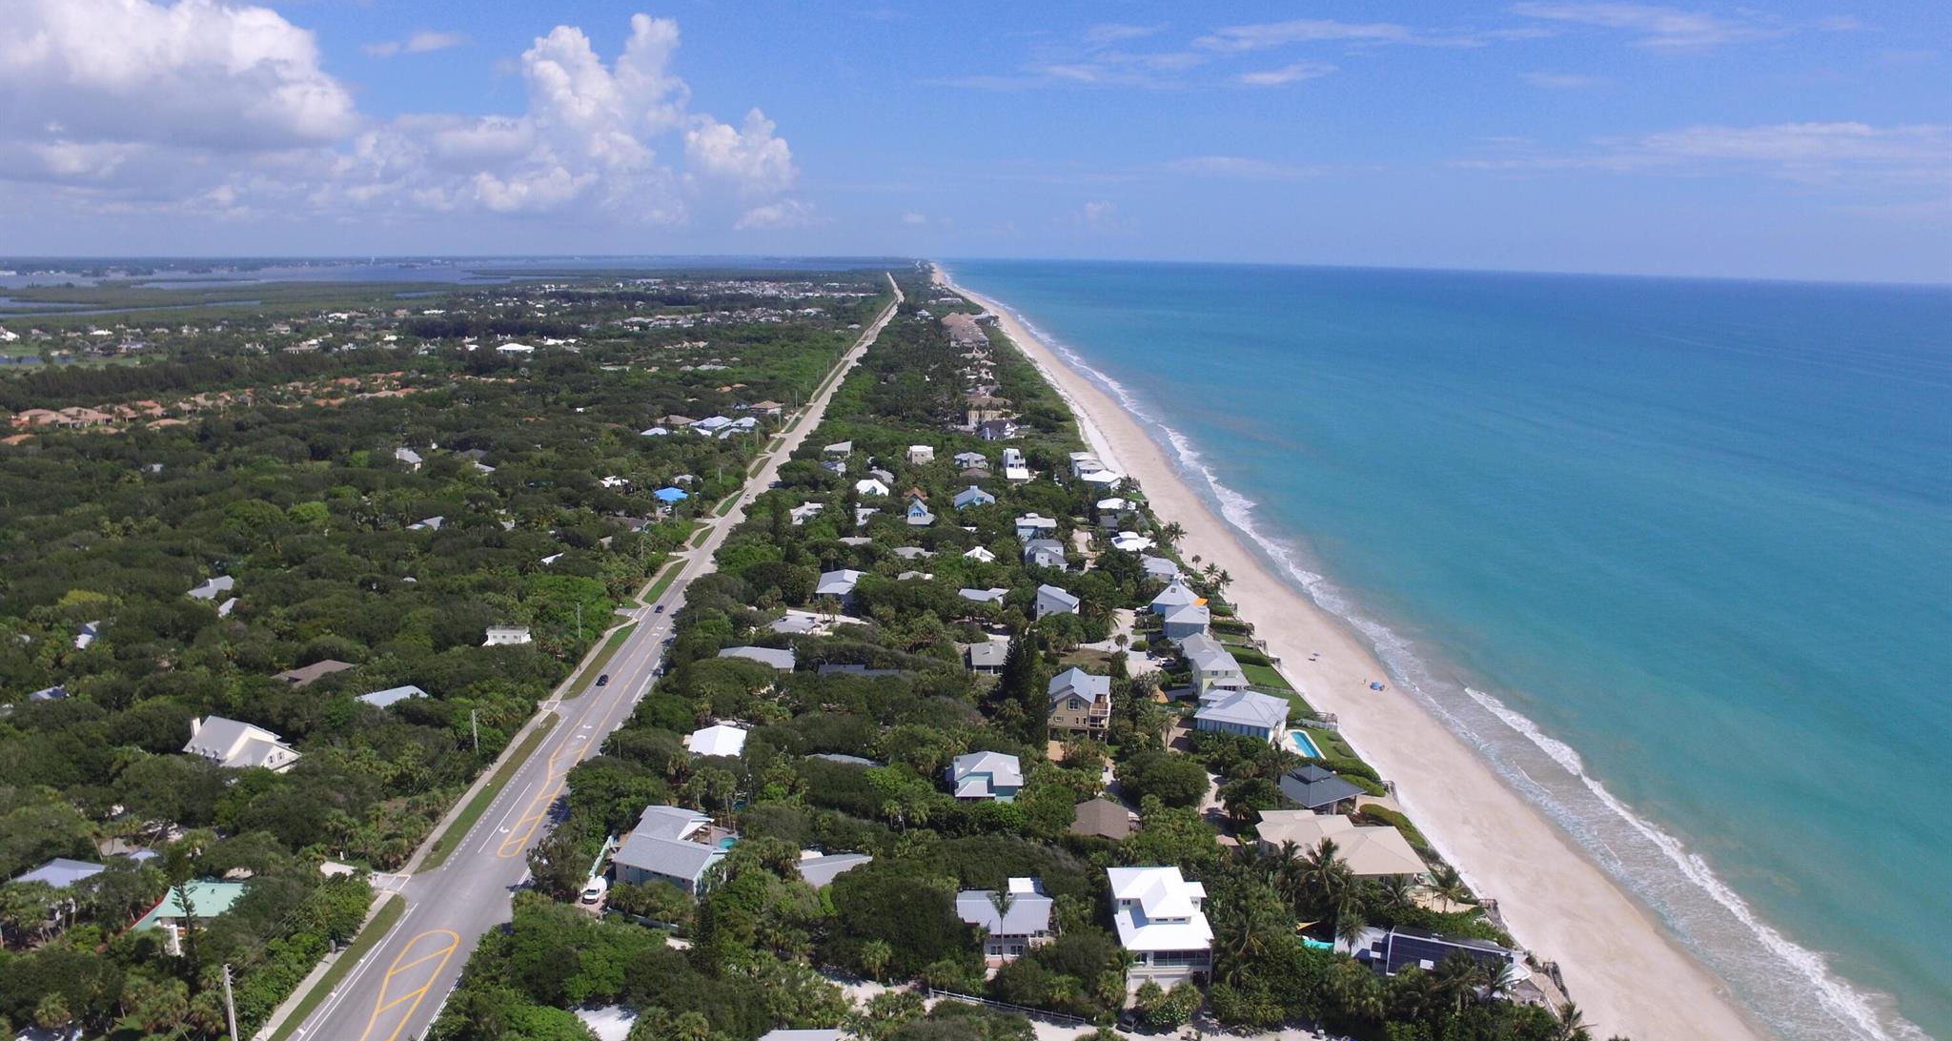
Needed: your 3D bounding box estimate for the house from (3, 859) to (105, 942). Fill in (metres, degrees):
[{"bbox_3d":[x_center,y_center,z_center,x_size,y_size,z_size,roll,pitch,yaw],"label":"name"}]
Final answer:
[{"bbox_3d":[-142.930,57.220,174.410,12.500,7.800,9.500,4,14,13],"label":"house"}]

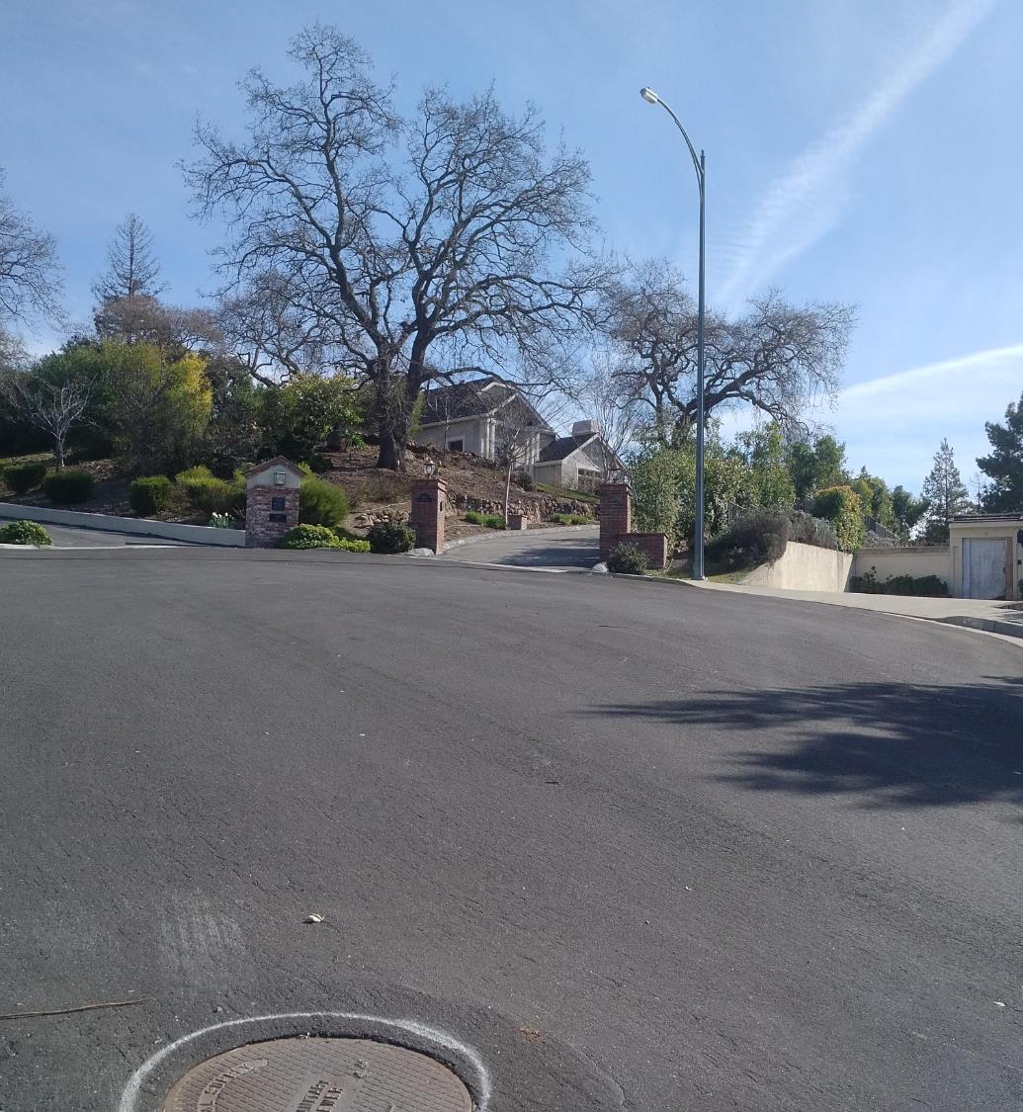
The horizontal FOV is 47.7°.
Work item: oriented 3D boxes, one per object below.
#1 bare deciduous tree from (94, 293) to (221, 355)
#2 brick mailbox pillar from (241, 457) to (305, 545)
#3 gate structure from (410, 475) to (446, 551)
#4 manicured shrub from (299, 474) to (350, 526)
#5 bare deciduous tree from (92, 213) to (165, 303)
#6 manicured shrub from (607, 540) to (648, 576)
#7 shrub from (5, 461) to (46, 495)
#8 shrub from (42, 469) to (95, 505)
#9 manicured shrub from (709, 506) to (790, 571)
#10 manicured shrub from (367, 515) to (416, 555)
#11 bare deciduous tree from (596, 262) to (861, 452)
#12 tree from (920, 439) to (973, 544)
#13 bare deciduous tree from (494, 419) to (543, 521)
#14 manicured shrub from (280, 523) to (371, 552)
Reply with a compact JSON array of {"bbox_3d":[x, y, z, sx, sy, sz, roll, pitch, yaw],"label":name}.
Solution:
[{"bbox_3d":[-15.960,-8.172,52.000,5.700,7.400,5.400,1,-1,0],"label":"bare deciduous tree"},{"bbox_3d":[-5.194,-1.203,25.300,1.150,1.950,0.900,2,-2,-25],"label":"brick mailbox pillar"},{"bbox_3d":[-1.876,-0.913,26.200,0.610,1.660,0.610,0,-2,15],"label":"gate structure"},{"bbox_3d":[-4.425,-1.256,26.700,1.300,1.250,1.250,1,-2,-12],"label":"manicured shrub"},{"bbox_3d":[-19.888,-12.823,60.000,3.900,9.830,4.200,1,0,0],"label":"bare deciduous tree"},{"bbox_3d":[2.336,0.035,23.100,0.850,0.680,0.800,1,-1,0],"label":"manicured shrub"},{"bbox_3d":[-11.903,-1.912,28.300,1.080,0.780,1.000,1,-2,-22],"label":"shrub"},{"bbox_3d":[-10.931,-1.697,28.500,1.270,0.920,1.250,1,0,0],"label":"shrub"},{"bbox_3d":[5.618,-0.383,27.300,1.850,1.500,1.700,0,-2,12],"label":"manicured shrub"},{"bbox_3d":[-2.583,-0.447,24.800,1.040,0.830,1.000,1,0,0],"label":"manicured shrub"},{"bbox_3d":[7.802,-6.769,42.000,8.980,7.910,8.000,1,0,0],"label":"bare deciduous tree"},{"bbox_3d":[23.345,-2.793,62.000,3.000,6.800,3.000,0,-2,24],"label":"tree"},{"bbox_3d":[0.217,-2.203,31.000,1.310,2.800,1.300,1,0,0],"label":"bare deciduous tree"},{"bbox_3d":[-3.914,-0.400,24.200,1.880,0.590,1.100,1,0,0],"label":"manicured shrub"}]

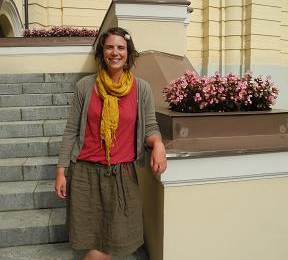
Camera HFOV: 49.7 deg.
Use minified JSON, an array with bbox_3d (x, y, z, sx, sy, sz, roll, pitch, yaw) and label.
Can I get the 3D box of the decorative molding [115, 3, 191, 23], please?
[{"bbox_3d":[0.098,-1.385,3.720,0.880,0.195,0.130,-2,8,-10],"label":"decorative molding"}]

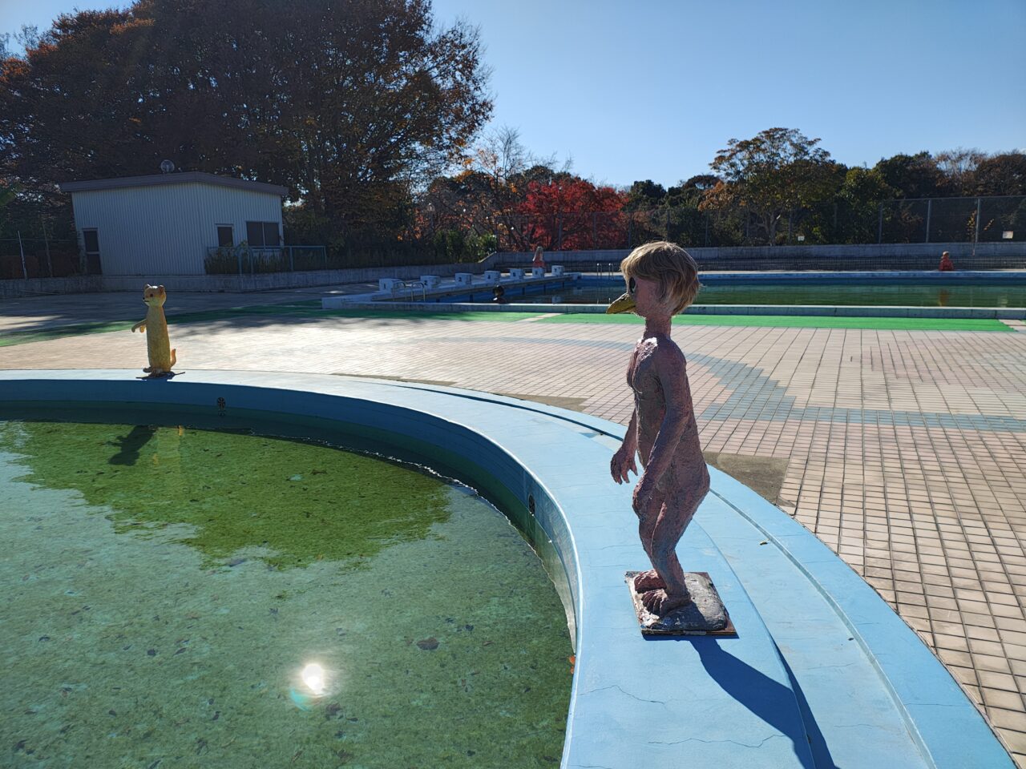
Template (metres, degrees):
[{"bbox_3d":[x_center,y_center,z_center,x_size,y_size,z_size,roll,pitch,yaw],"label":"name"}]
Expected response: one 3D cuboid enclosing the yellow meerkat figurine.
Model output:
[{"bbox_3d":[-4.101,-0.622,8.444,0.290,1.030,0.410,4,11,30],"label":"yellow meerkat figurine"}]

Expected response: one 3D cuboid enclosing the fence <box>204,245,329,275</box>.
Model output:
[{"bbox_3d":[-10.138,-5.275,30.909,0.100,1.070,6.947,3,11,25],"label":"fence"}]

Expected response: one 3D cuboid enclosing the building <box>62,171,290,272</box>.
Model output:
[{"bbox_3d":[-14.624,-6.767,32.423,8.024,3.810,5.098,3,11,25],"label":"building"}]

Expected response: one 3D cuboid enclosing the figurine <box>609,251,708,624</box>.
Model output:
[{"bbox_3d":[0.479,0.145,2.445,0.335,1.205,0.310,-2,10,0],"label":"figurine"}]

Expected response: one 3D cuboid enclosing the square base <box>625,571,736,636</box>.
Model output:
[{"bbox_3d":[0.574,0.747,2.601,0.310,0.058,0.455,-1,10,4],"label":"square base"}]

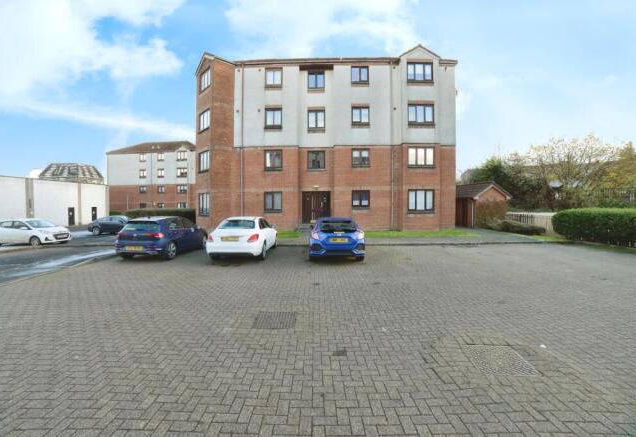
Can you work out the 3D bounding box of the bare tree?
[{"bbox_3d":[26.000,-4.500,26.000,7.200,7.800,6.800,0,2,0],"label":"bare tree"}]

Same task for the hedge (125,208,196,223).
[{"bbox_3d":[-13.700,0.000,24.000,7.500,1.750,1.600,0,2,0],"label":"hedge"}]

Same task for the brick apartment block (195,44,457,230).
[{"bbox_3d":[0.250,-5.900,21.400,17.400,13.000,10.500,0,2,0],"label":"brick apartment block"}]

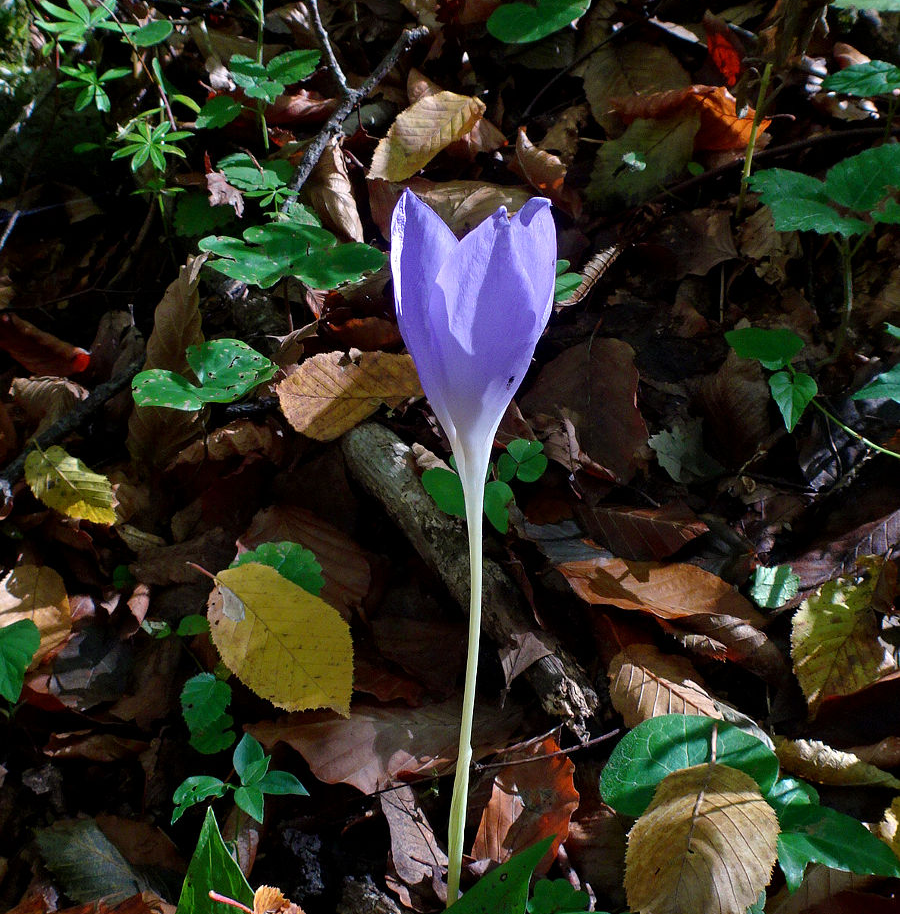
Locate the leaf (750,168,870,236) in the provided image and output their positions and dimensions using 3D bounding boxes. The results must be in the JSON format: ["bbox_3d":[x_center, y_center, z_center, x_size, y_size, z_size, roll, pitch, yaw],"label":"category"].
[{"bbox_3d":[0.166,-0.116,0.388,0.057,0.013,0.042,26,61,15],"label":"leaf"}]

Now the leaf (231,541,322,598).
[{"bbox_3d":[-0.067,0.046,0.320,0.038,0.006,0.031,3,54,2],"label":"leaf"}]

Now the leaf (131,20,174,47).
[{"bbox_3d":[-0.190,-0.272,0.535,0.030,0.005,0.023,-39,69,-19],"label":"leaf"}]

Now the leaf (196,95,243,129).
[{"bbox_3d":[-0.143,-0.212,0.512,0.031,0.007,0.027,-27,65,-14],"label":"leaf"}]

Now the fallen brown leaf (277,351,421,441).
[{"bbox_3d":[-0.044,-0.028,0.371,0.065,0.012,0.047,-3,60,-2],"label":"fallen brown leaf"}]

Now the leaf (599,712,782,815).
[{"bbox_3d":[0.075,0.099,0.259,0.056,0.012,0.039,4,52,3],"label":"leaf"}]

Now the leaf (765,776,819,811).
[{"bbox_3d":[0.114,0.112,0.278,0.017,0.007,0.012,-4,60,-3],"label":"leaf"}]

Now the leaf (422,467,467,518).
[{"bbox_3d":[-0.001,0.016,0.360,0.023,0.005,0.024,13,61,7],"label":"leaf"}]

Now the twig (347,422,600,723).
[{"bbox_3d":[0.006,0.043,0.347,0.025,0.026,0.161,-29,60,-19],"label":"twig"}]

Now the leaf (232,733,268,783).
[{"bbox_3d":[-0.072,0.109,0.300,0.011,0.007,0.017,-7,62,-4],"label":"leaf"}]

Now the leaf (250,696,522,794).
[{"bbox_3d":[-0.021,0.096,0.280,0.093,0.016,0.033,-4,52,-3],"label":"leaf"}]

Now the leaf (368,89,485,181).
[{"bbox_3d":[-0.015,-0.170,0.440,0.078,0.012,0.043,-37,70,-16],"label":"leaf"}]

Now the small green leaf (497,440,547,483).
[{"bbox_3d":[0.029,0.001,0.335,0.020,0.004,0.020,-4,58,-3],"label":"small green leaf"}]

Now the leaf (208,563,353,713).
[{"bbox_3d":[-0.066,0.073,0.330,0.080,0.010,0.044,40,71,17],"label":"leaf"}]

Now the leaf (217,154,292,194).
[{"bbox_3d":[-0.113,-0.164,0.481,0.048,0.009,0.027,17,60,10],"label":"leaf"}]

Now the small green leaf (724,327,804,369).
[{"bbox_3d":[0.143,-0.050,0.381,0.034,0.010,0.024,14,59,9],"label":"small green leaf"}]

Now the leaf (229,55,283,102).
[{"bbox_3d":[-0.117,-0.226,0.495,0.022,0.007,0.042,-34,74,-12],"label":"leaf"}]

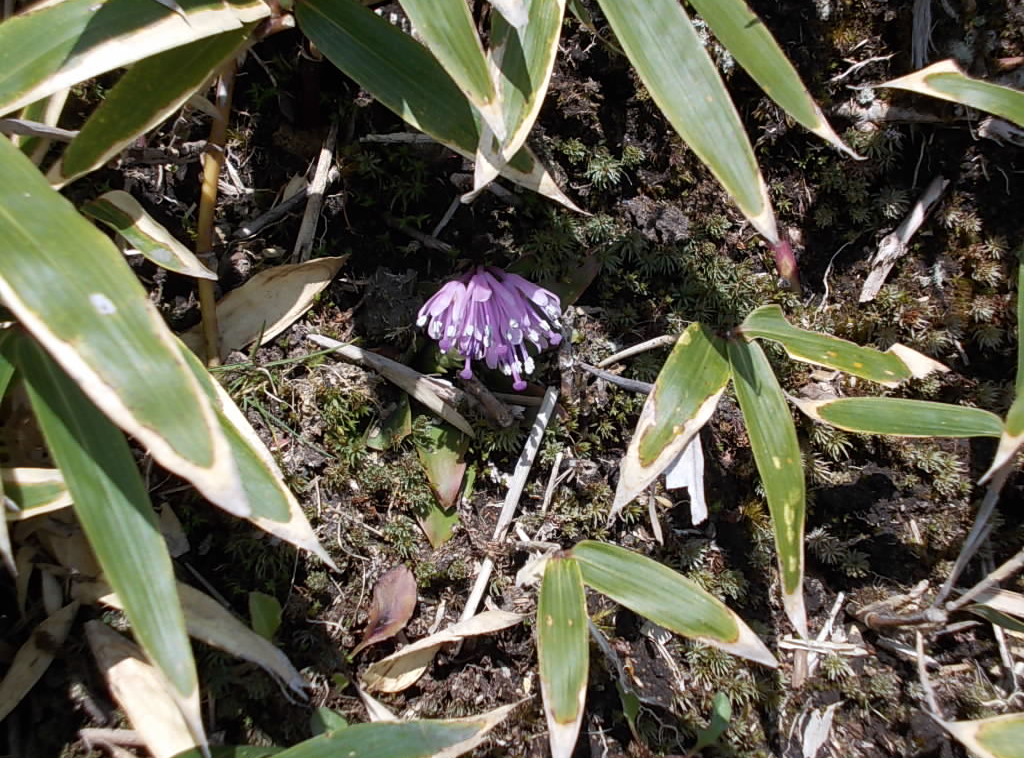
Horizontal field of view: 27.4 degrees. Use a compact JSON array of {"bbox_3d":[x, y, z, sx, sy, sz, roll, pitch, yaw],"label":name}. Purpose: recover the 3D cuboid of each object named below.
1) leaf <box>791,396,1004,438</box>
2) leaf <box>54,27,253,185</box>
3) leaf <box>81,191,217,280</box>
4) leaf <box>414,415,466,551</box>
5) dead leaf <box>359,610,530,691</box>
[{"bbox_3d":[0.118,0.011,0.641,0.064,0.009,0.014,7,57,8],"label":"leaf"},{"bbox_3d":[-0.105,-0.080,0.613,0.079,0.013,0.022,-34,56,21],"label":"leaf"},{"bbox_3d":[-0.127,-0.049,0.735,0.054,0.009,0.015,29,54,0],"label":"leaf"},{"bbox_3d":[-0.022,0.033,0.655,0.015,0.009,0.045,-2,66,-1],"label":"leaf"},{"bbox_3d":[-0.022,0.091,0.703,0.059,0.011,0.014,-23,63,-5],"label":"dead leaf"}]

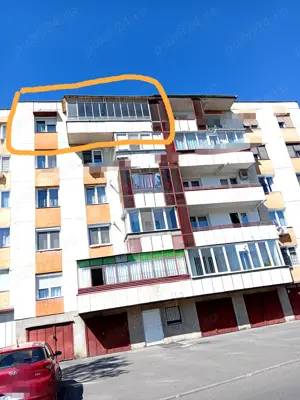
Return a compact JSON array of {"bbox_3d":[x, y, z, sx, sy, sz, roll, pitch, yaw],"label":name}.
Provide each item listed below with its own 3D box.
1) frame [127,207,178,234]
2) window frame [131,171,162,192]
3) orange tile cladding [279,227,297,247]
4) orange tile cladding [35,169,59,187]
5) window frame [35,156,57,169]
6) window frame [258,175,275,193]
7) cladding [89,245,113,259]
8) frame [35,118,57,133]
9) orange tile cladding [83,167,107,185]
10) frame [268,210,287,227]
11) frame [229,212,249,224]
[{"bbox_3d":[0.203,1.206,18.853,3.179,1.534,0.140,-4,-21,-12],"label":"frame"},{"bbox_3d":[-0.210,-1.100,20.207,1.992,1.549,0.121,-4,-22,-12],"label":"window frame"},{"bbox_3d":[9.369,2.669,21.633,1.482,1.281,0.122,-4,-20,-12],"label":"orange tile cladding"},{"bbox_3d":[-6.657,-1.429,20.303,1.477,1.281,0.122,-4,-20,-12],"label":"orange tile cladding"},{"bbox_3d":[-6.805,-2.532,20.599,1.353,1.224,0.120,-4,-21,-12],"label":"window frame"},{"bbox_3d":[8.600,-1.066,22.800,1.393,1.373,0.120,-4,-21,-12],"label":"window frame"},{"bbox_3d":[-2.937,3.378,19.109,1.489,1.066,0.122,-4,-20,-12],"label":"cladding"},{"bbox_3d":[-7.175,-5.143,21.598,1.383,1.273,0.120,-4,-21,-12],"label":"frame"},{"bbox_3d":[-3.646,-1.627,20.930,1.489,1.281,0.122,-4,-20,-12],"label":"orange tile cladding"},{"bbox_3d":[9.315,1.432,22.594,1.388,1.308,0.121,-4,-22,-12],"label":"frame"},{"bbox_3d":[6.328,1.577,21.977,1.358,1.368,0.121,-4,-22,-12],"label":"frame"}]

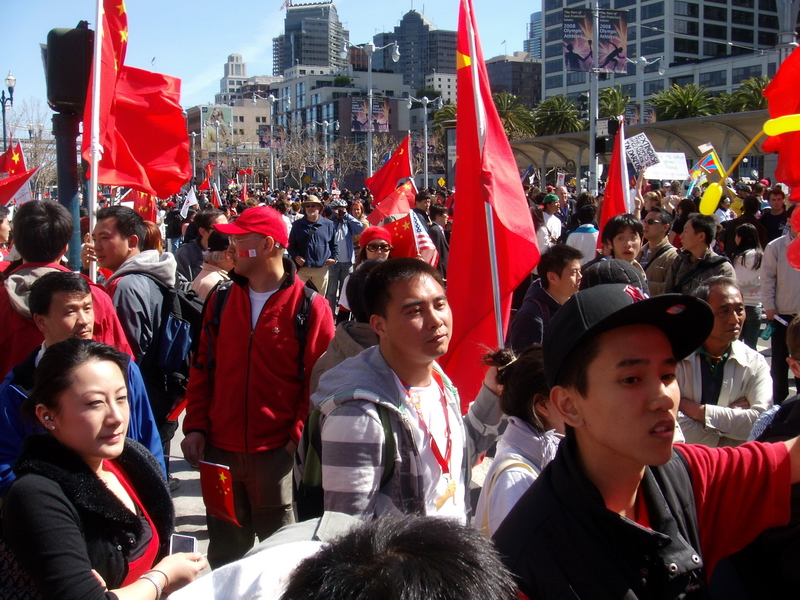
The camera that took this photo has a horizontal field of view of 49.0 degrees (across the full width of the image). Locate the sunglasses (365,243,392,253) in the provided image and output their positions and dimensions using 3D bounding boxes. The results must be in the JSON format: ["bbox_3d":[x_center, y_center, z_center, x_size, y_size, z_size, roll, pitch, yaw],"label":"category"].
[{"bbox_3d":[-0.129,-0.314,5.250,0.145,0.052,0.140,0,7,0],"label":"sunglasses"}]

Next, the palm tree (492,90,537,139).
[{"bbox_3d":[10.577,-14.871,86.320,5.200,11.000,5.200,0,7,0],"label":"palm tree"}]

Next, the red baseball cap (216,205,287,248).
[{"bbox_3d":[-0.528,-0.259,3.120,0.270,0.140,0.180,7,4,-22],"label":"red baseball cap"}]

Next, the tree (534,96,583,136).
[{"bbox_3d":[16.135,-15.363,90.106,5.000,11.000,5.000,0,7,0],"label":"tree"}]

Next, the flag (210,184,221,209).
[{"bbox_3d":[-4.190,-2.357,20.000,0.240,0.550,0.160,-2,8,-17],"label":"flag"}]

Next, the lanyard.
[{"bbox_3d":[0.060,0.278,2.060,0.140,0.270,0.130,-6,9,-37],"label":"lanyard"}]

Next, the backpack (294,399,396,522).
[{"bbox_3d":[-0.139,0.437,2.200,0.210,0.400,0.290,5,9,37],"label":"backpack"}]

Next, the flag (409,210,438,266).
[{"bbox_3d":[0.162,-0.406,5.800,0.180,0.360,0.120,-2,8,-17],"label":"flag"}]

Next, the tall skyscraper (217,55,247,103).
[{"bbox_3d":[-103.649,-113.036,558.752,24.000,84.000,24.000,-4,8,-28],"label":"tall skyscraper"}]

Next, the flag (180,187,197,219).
[{"bbox_3d":[-3.612,-1.665,15.000,0.300,0.570,0.150,-1,7,0],"label":"flag"}]

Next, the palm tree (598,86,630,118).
[{"bbox_3d":[19.859,-14.312,82.015,5.000,11.000,5.000,0,7,0],"label":"palm tree"}]

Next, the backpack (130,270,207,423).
[{"bbox_3d":[-0.859,0.185,3.500,0.260,0.530,0.330,1,7,12],"label":"backpack"}]

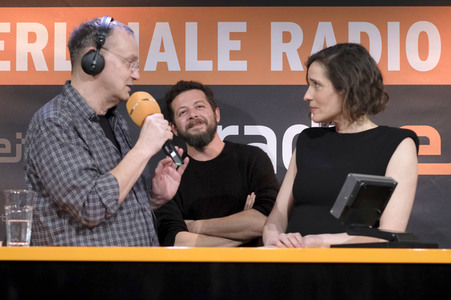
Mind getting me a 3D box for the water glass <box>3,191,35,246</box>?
[{"bbox_3d":[-0.559,0.185,1.795,0.080,0.150,0.080,0,-4,0],"label":"water glass"}]

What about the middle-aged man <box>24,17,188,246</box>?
[{"bbox_3d":[-0.377,0.455,2.039,0.480,1.760,0.500,-2,-4,27],"label":"middle-aged man"}]

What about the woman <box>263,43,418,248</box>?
[{"bbox_3d":[0.364,0.498,2.041,0.460,1.680,0.380,-2,-5,29],"label":"woman"}]

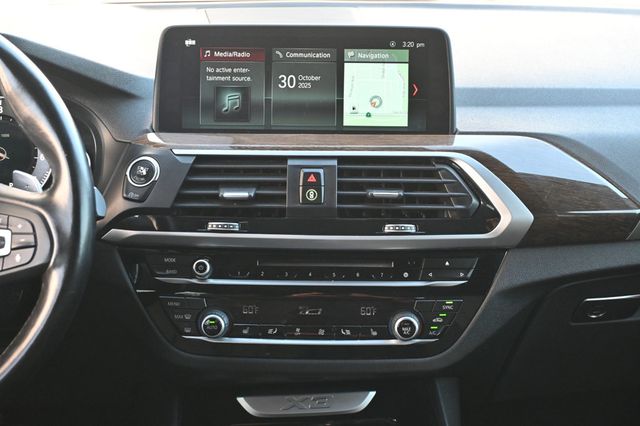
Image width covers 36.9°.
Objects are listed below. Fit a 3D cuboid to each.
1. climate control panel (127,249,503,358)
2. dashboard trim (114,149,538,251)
[{"bbox_3d":[-0.005,0.085,0.900,0.351,0.105,0.050,1,2,1],"label":"climate control panel"},{"bbox_3d":[-0.002,-0.011,0.905,0.405,0.100,0.058,1,2,1],"label":"dashboard trim"}]

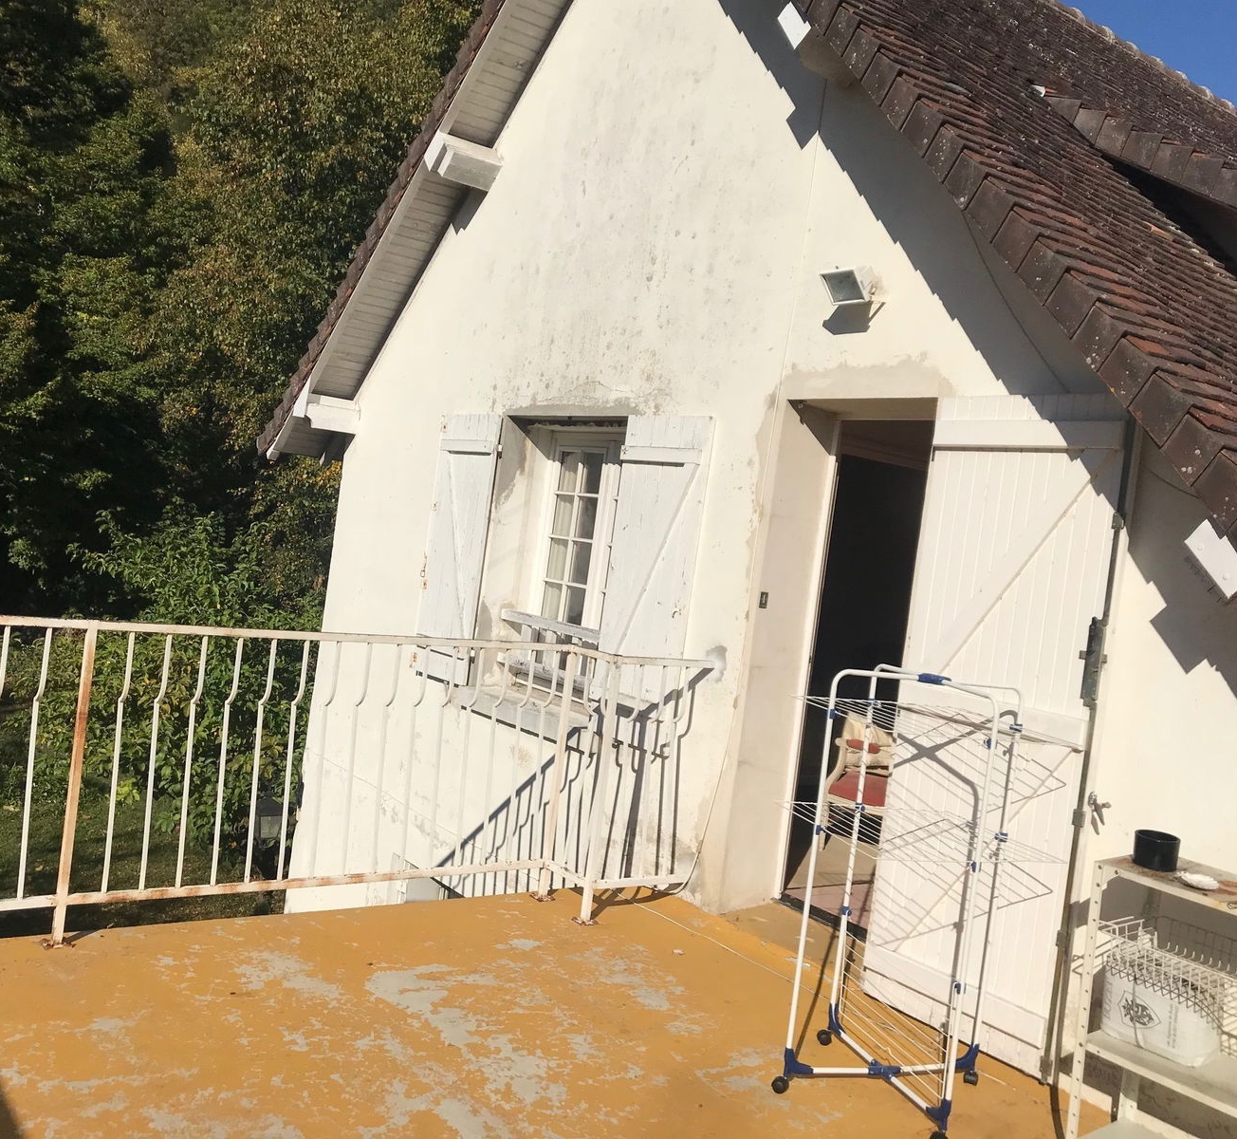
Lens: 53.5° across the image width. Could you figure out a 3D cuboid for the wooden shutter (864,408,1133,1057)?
[{"bbox_3d":[1.244,0.491,4.087,0.060,2.150,0.770,6,2,-39],"label":"wooden shutter"}]

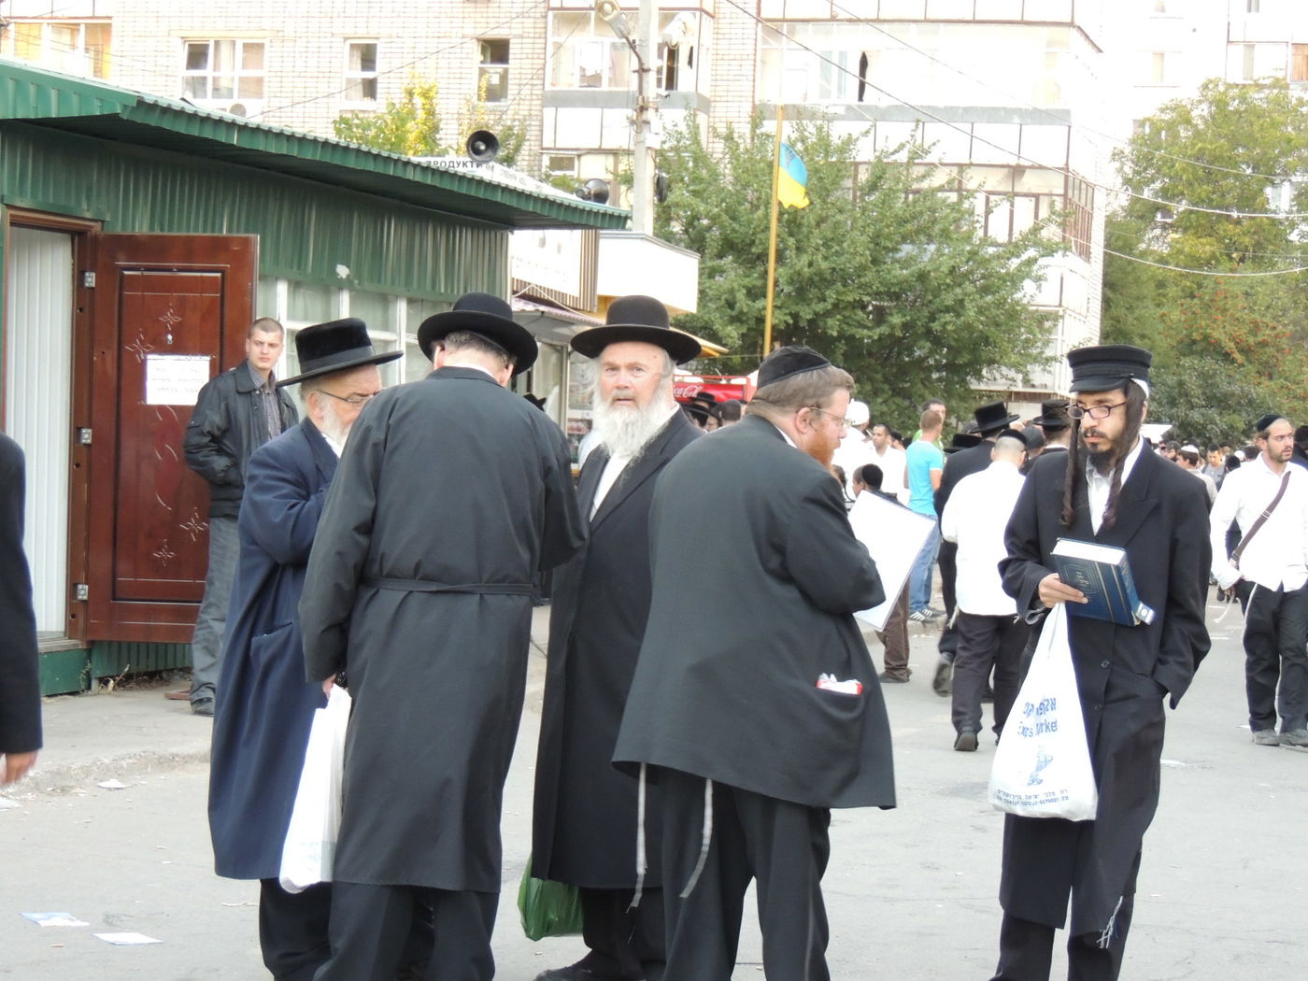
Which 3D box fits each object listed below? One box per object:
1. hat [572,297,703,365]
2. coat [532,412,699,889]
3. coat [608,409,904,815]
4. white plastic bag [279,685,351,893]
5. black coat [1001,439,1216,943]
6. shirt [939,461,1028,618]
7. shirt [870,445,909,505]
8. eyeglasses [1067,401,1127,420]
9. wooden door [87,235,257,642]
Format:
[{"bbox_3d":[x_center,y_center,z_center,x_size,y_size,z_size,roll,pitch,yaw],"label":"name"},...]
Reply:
[{"bbox_3d":[-0.042,-0.440,8.950,0.345,0.140,0.365,2,-14,17],"label":"hat"},{"bbox_3d":[-0.064,0.401,8.750,0.510,1.230,0.370,2,0,36],"label":"coat"},{"bbox_3d":[0.232,0.284,7.850,0.640,0.910,0.540,2,0,45],"label":"coat"},{"bbox_3d":[-0.839,0.745,8.500,0.130,0.520,0.260,5,0,-37],"label":"white plastic bag"},{"bbox_3d":[1.165,0.517,8.800,0.530,1.240,0.360,2,0,18],"label":"black coat"},{"bbox_3d":[1.731,0.242,17.700,0.480,0.790,0.300,2,0,22],"label":"shirt"},{"bbox_3d":[1.943,-0.048,28.800,0.480,0.700,0.280,2,0,20],"label":"shirt"},{"bbox_3d":[1.118,-0.207,8.473,0.140,0.040,0.140,2,10,39],"label":"eyeglasses"},{"bbox_3d":[-2.321,-0.249,16.400,0.810,1.970,0.060,2,1,8],"label":"wooden door"}]

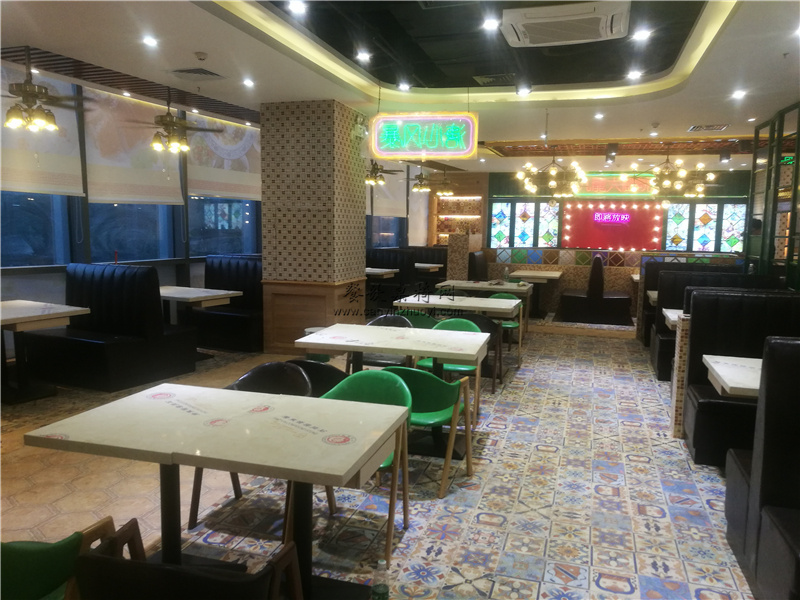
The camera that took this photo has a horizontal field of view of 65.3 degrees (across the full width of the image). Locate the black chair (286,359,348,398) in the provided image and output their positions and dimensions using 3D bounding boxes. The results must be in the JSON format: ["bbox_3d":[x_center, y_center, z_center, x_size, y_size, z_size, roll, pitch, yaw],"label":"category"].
[{"bbox_3d":[-0.501,0.676,3.800,0.530,0.770,0.510,3,7,20],"label":"black chair"}]

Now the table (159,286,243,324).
[{"bbox_3d":[-2.563,0.285,7.203,1.180,0.750,0.820,4,7,25],"label":"table"}]

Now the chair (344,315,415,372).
[{"bbox_3d":[-0.160,0.529,5.142,0.530,0.770,0.510,3,7,17],"label":"chair"}]

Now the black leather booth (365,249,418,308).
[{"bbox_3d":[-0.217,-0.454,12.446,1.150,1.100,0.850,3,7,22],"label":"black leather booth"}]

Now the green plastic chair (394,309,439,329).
[{"bbox_3d":[0.153,0.432,6.045,0.530,0.770,0.510,3,7,23],"label":"green plastic chair"}]

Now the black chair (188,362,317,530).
[{"bbox_3d":[-0.742,0.749,3.257,0.543,0.769,0.533,2,7,14],"label":"black chair"}]

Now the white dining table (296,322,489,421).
[{"bbox_3d":[-0.019,0.637,4.399,1.206,0.754,0.784,3,7,16],"label":"white dining table"}]

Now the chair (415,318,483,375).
[{"bbox_3d":[0.400,0.564,5.022,0.543,0.769,0.533,3,7,16],"label":"chair"}]

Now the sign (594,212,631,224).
[{"bbox_3d":[3.569,-1.368,10.502,0.570,0.190,0.050,3,7,17],"label":"sign"}]

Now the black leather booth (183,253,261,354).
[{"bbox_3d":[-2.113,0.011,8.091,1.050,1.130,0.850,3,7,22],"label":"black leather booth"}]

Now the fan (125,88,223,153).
[{"bbox_3d":[-2.412,-1.877,6.531,1.130,0.660,1.130,3,7,24],"label":"fan"}]

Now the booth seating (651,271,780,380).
[{"bbox_3d":[3.359,0.260,6.611,1.206,1.095,0.975,3,7,17],"label":"booth seating"}]

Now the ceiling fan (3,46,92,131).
[{"bbox_3d":[-3.170,-1.807,5.333,1.250,0.720,1.250,3,7,22],"label":"ceiling fan"}]

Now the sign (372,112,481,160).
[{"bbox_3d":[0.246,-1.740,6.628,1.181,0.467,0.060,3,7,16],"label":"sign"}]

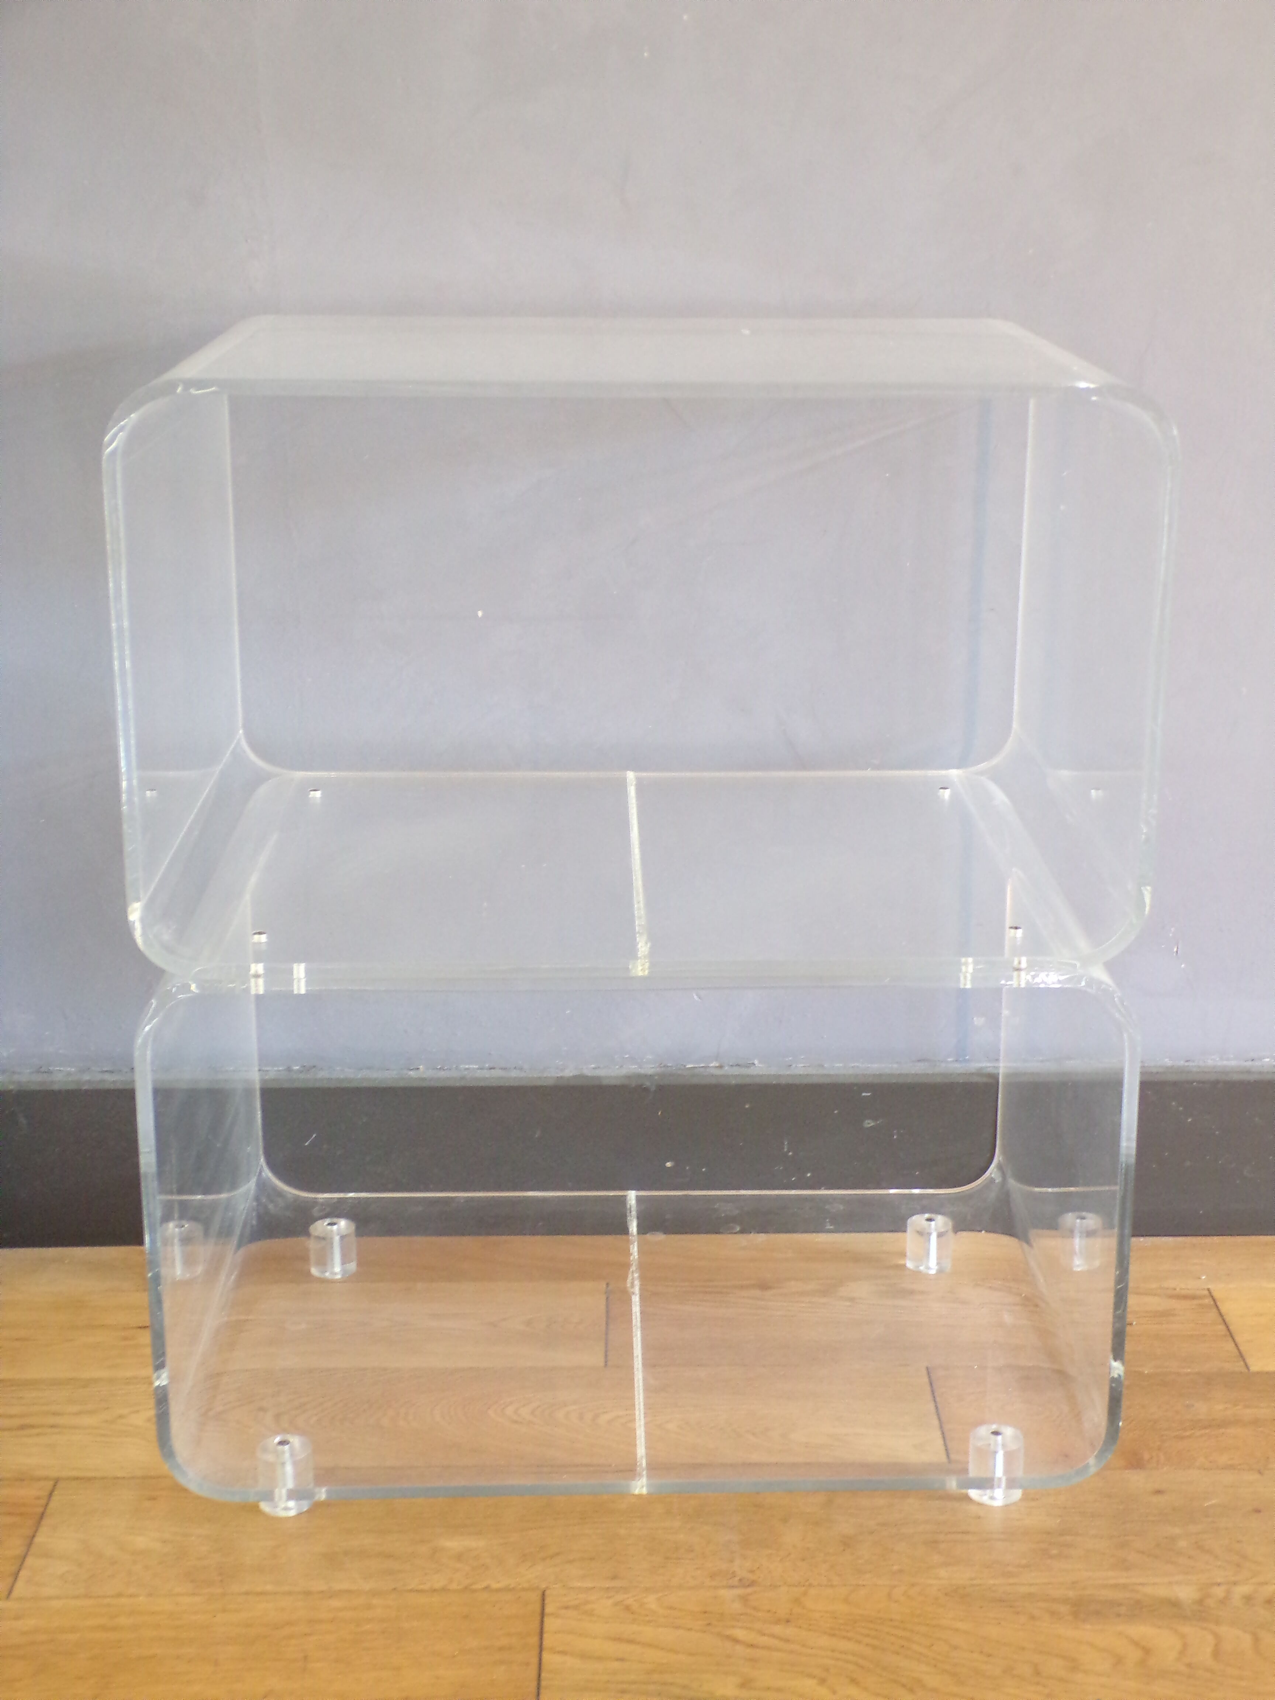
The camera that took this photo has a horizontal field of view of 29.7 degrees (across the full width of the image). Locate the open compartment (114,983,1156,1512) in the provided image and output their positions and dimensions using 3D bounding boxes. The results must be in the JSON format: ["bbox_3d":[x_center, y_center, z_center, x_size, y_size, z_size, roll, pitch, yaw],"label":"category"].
[{"bbox_3d":[-0.002,0.178,1.670,0.600,0.348,0.424,0,17,-1],"label":"open compartment"}]

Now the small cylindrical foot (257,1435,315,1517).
[{"bbox_3d":[-0.230,0.410,1.569,0.035,0.036,0.035,0,17,-1],"label":"small cylindrical foot"}]

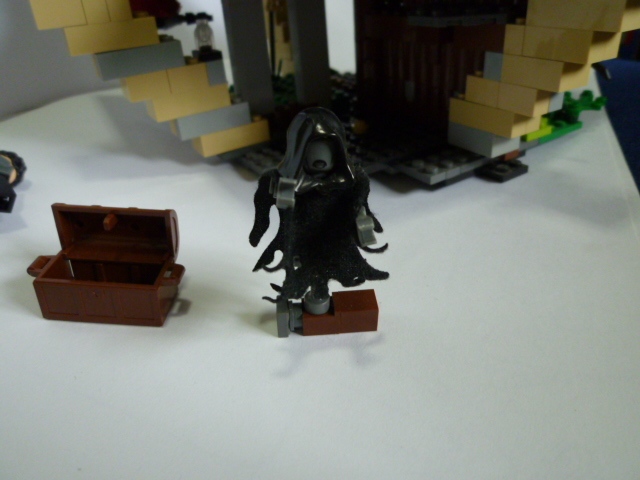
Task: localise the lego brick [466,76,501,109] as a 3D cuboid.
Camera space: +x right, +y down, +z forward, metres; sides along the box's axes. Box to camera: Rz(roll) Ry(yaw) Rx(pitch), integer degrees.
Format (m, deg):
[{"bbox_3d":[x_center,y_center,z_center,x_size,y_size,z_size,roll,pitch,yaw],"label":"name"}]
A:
[{"bbox_3d":[0.067,-0.059,0.179,0.011,0.010,0.016,-20,33,-23],"label":"lego brick"}]

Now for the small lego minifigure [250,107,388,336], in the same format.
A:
[{"bbox_3d":[0.000,-0.007,0.110,0.034,0.048,0.018,-7,31,-7],"label":"small lego minifigure"}]

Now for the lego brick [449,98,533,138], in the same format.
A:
[{"bbox_3d":[0.066,-0.050,0.184,0.008,0.010,0.032,-20,33,-23],"label":"lego brick"}]

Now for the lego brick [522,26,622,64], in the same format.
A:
[{"bbox_3d":[0.081,-0.064,0.149,0.016,0.010,0.024,-20,33,-23],"label":"lego brick"}]

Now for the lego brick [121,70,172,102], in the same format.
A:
[{"bbox_3d":[-0.072,-0.065,0.190,0.016,0.010,0.016,-20,33,-23],"label":"lego brick"}]

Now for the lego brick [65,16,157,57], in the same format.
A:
[{"bbox_3d":[-0.079,-0.078,0.175,0.032,0.010,0.014,-21,34,-25],"label":"lego brick"}]

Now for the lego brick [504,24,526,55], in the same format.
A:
[{"bbox_3d":[0.071,-0.070,0.161,0.010,0.010,0.008,-20,33,-23],"label":"lego brick"}]

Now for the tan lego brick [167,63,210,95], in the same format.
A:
[{"bbox_3d":[-0.057,-0.070,0.196,0.016,0.010,0.015,-20,33,-23],"label":"tan lego brick"}]

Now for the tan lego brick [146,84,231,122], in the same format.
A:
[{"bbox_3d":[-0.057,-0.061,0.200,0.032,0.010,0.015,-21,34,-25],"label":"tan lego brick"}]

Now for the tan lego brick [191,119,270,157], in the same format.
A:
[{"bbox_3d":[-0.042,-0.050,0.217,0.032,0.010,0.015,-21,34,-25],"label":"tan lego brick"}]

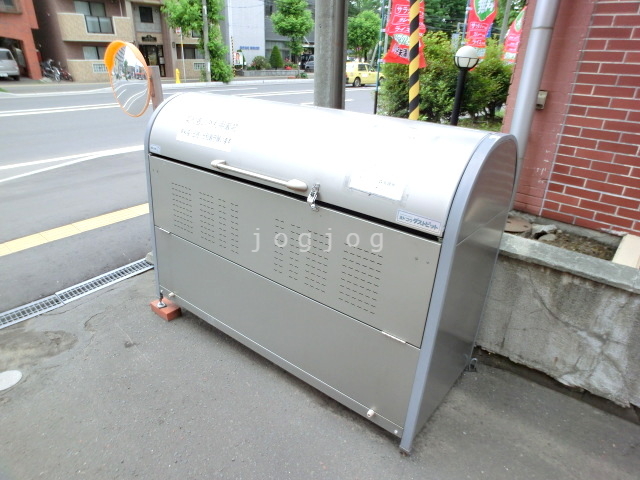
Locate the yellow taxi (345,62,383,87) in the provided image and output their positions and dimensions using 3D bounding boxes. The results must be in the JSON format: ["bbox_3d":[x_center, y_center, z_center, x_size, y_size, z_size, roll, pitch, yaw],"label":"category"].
[{"bbox_3d":[2.786,-11.630,27.223,1.695,1.515,4.620,22,31,36],"label":"yellow taxi"}]

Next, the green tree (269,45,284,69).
[{"bbox_3d":[-3.817,-16.421,34.925,1.150,2.000,1.150,0,25,-6],"label":"green tree"}]

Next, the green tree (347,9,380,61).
[{"bbox_3d":[4.574,-21.830,43.380,3.800,6.500,3.800,4,25,4],"label":"green tree"}]

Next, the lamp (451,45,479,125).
[{"bbox_3d":[1.676,-1.622,4.731,0.270,1.350,0.270,10,26,16],"label":"lamp"}]

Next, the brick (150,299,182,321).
[{"bbox_3d":[-1.106,0.499,2.789,0.205,0.061,0.104,19,30,31],"label":"brick"}]

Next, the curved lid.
[{"bbox_3d":[-0.058,-0.500,1.984,1.767,0.351,0.722,19,25,33],"label":"curved lid"}]

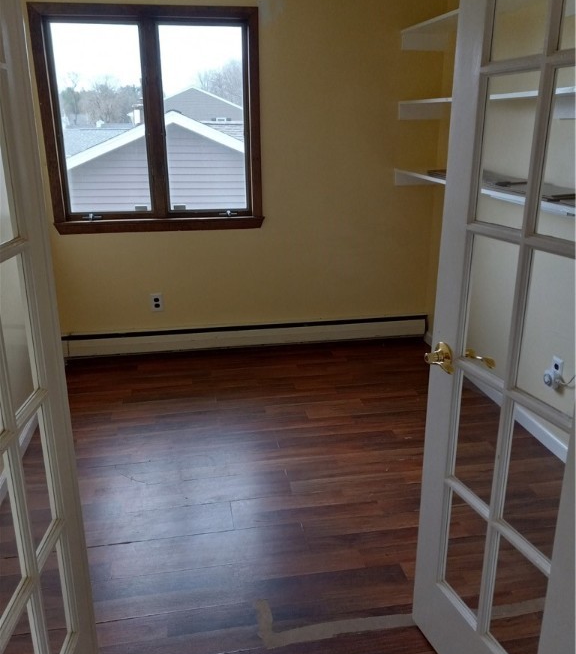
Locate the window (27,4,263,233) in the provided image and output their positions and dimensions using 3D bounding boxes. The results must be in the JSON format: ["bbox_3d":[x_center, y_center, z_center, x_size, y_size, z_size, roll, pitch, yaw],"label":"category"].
[{"bbox_3d":[-0.804,-1.224,3.618,1.295,1.284,0.085,-3,18,-9],"label":"window"}]

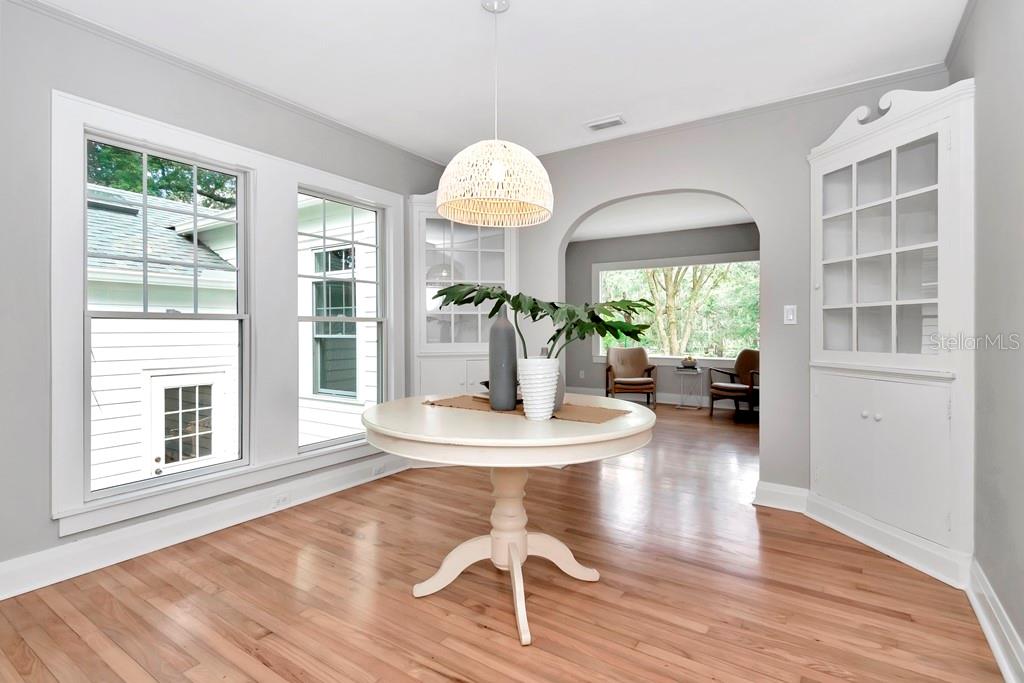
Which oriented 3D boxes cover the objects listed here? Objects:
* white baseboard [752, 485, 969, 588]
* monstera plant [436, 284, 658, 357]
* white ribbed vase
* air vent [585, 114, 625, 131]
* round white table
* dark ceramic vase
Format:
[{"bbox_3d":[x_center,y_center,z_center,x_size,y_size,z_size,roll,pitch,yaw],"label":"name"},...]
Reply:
[{"bbox_3d":[1.671,0.944,2.334,0.180,0.147,0.970,0,1,-14],"label":"white baseboard"},{"bbox_3d":[0.115,-0.079,1.710,0.800,0.300,0.400,0,1,0],"label":"monstera plant"},{"bbox_3d":[0.102,0.176,1.710,0.152,0.220,0.152,0,1,0],"label":"white ribbed vase"},{"bbox_3d":[0.609,-1.434,2.980,0.270,0.025,0.150,1,1,33],"label":"air vent"},{"bbox_3d":[-0.011,0.648,1.920,1.190,0.750,1.190,0,1,0],"label":"round white table"},{"bbox_3d":[-0.036,0.061,1.910,0.117,0.435,0.117,0,1,0],"label":"dark ceramic vase"}]

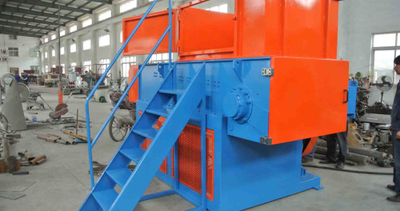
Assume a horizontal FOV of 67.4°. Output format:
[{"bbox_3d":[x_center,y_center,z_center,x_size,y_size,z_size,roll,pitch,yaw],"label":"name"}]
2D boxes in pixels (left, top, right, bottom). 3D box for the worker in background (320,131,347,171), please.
[{"bbox_3d":[2.065,0.128,4.760,0.380,1.690,0.480,-4,7,-33],"label":"worker in background"}]

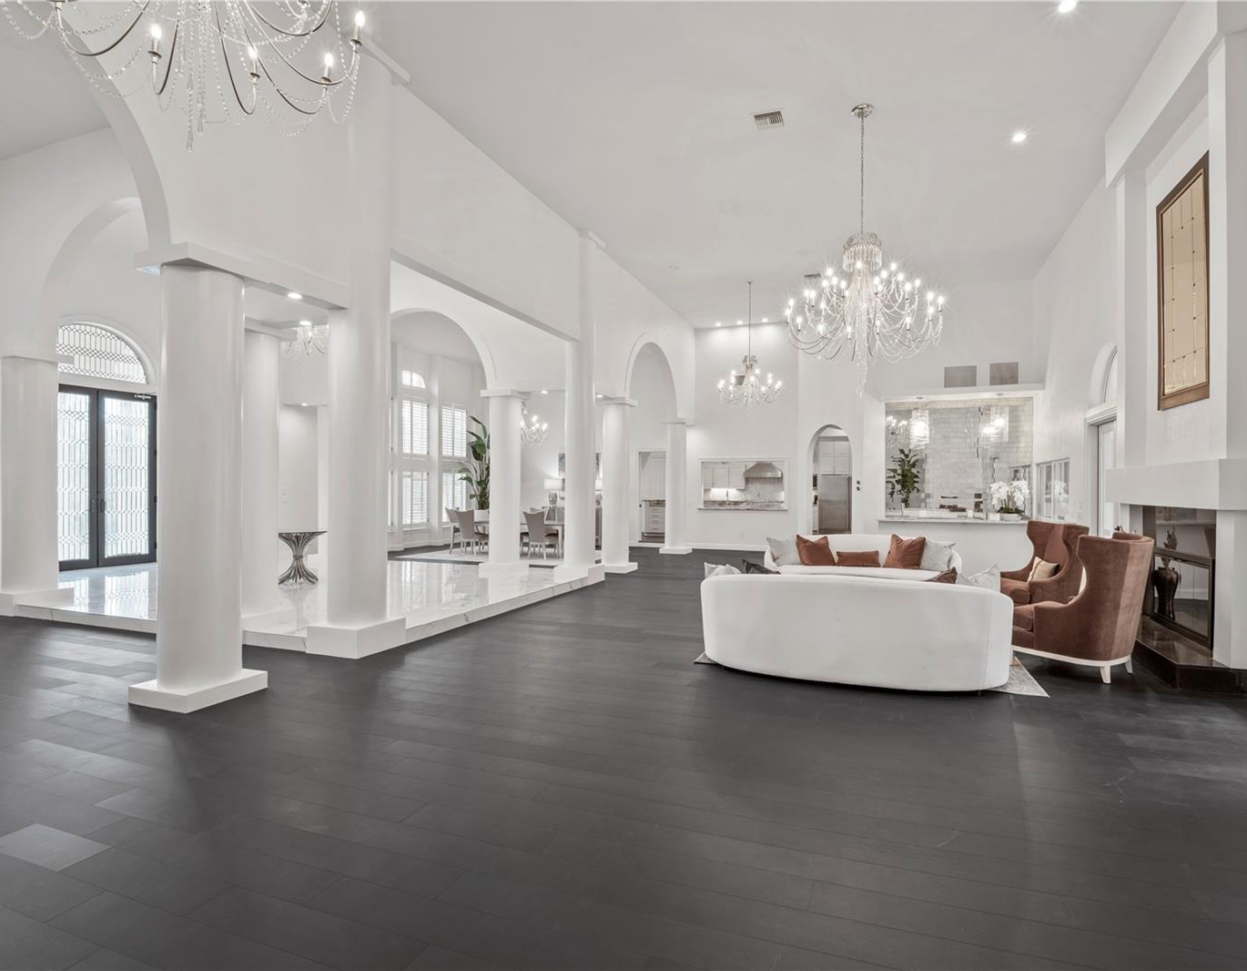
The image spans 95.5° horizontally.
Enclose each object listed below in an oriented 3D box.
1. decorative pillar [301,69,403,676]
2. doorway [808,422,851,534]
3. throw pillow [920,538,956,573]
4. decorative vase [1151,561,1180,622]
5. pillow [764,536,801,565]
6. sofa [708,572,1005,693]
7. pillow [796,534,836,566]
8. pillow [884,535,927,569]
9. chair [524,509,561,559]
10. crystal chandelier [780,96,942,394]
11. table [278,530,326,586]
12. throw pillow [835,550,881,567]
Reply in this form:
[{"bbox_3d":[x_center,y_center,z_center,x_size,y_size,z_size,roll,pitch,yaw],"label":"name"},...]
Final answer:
[{"bbox_3d":[-2.407,-1.160,5.119,0.560,5.260,0.560,0,0,22],"label":"decorative pillar"},{"bbox_3d":[4.450,0.135,12.200,0.200,2.800,1.100,0,0,-28],"label":"doorway"},{"bbox_3d":[3.820,0.858,6.943,0.470,0.440,0.170,0,-19,25],"label":"throw pillow"},{"bbox_3d":[5.426,1.057,5.660,0.200,0.560,0.210,0,0,25],"label":"decorative vase"},{"bbox_3d":[2.223,0.908,7.900,0.450,0.440,0.180,1,-15,-4],"label":"pillow"},{"bbox_3d":[1.770,1.066,4.522,2.330,0.800,1.050,0,0,19],"label":"sofa"},{"bbox_3d":[2.698,0.899,7.920,0.470,0.450,0.190,-1,-15,10],"label":"pillow"},{"bbox_3d":[3.630,0.845,7.300,0.520,0.480,0.170,0,-15,33],"label":"pillow"},{"bbox_3d":[-1.750,1.054,12.000,0.520,0.980,0.600,0,0,24],"label":"chair"},{"bbox_3d":[2.417,-2.375,5.719,1.420,2.920,1.420,0,0,22],"label":"crystal chandelier"},{"bbox_3d":[-4.533,0.996,7.892,0.720,0.730,0.640,0,0,22],"label":"table"},{"bbox_3d":[3.060,0.955,7.400,0.600,0.240,0.140,0,-15,23],"label":"throw pillow"}]

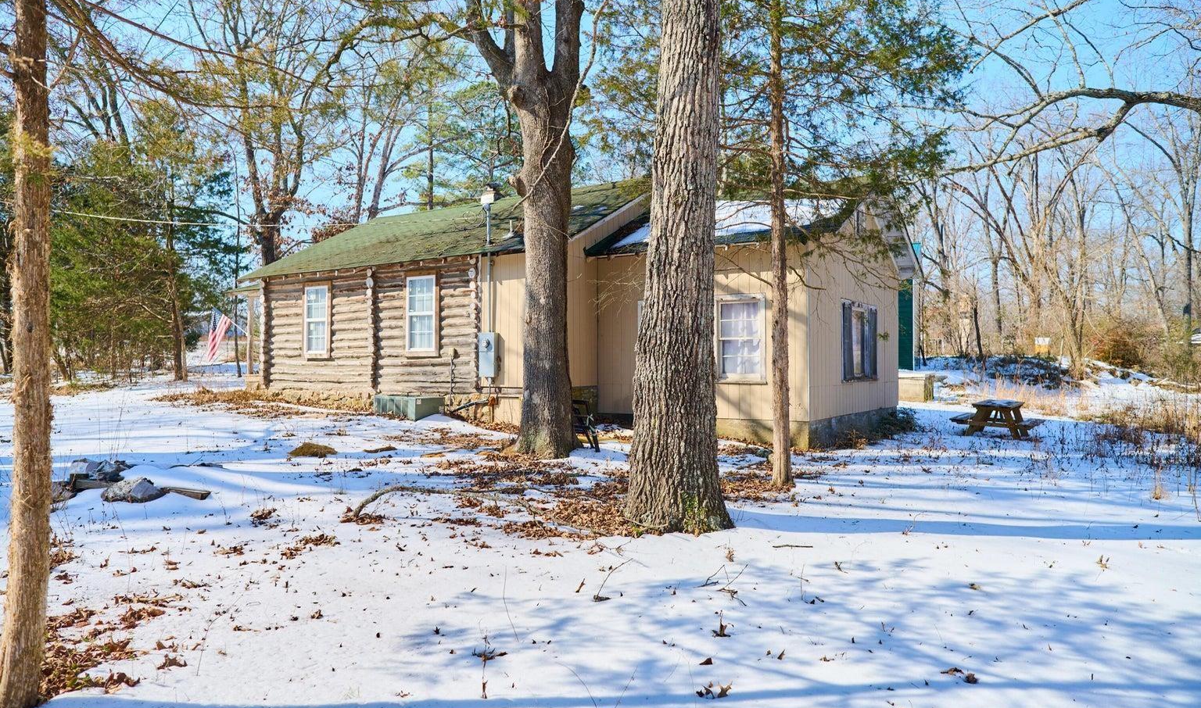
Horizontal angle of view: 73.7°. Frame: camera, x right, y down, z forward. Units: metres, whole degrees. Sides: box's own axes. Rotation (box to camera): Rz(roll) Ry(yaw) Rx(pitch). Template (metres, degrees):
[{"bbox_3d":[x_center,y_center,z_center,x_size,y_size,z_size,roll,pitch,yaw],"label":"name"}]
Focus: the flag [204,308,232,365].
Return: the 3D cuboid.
[{"bbox_3d":[-10.305,-0.468,21.600,0.850,1.520,0.220,0,-1,30],"label":"flag"}]

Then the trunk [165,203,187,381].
[{"bbox_3d":[-13.760,-2.011,26.000,0.500,5.800,0.450,-4,0,0],"label":"trunk"}]

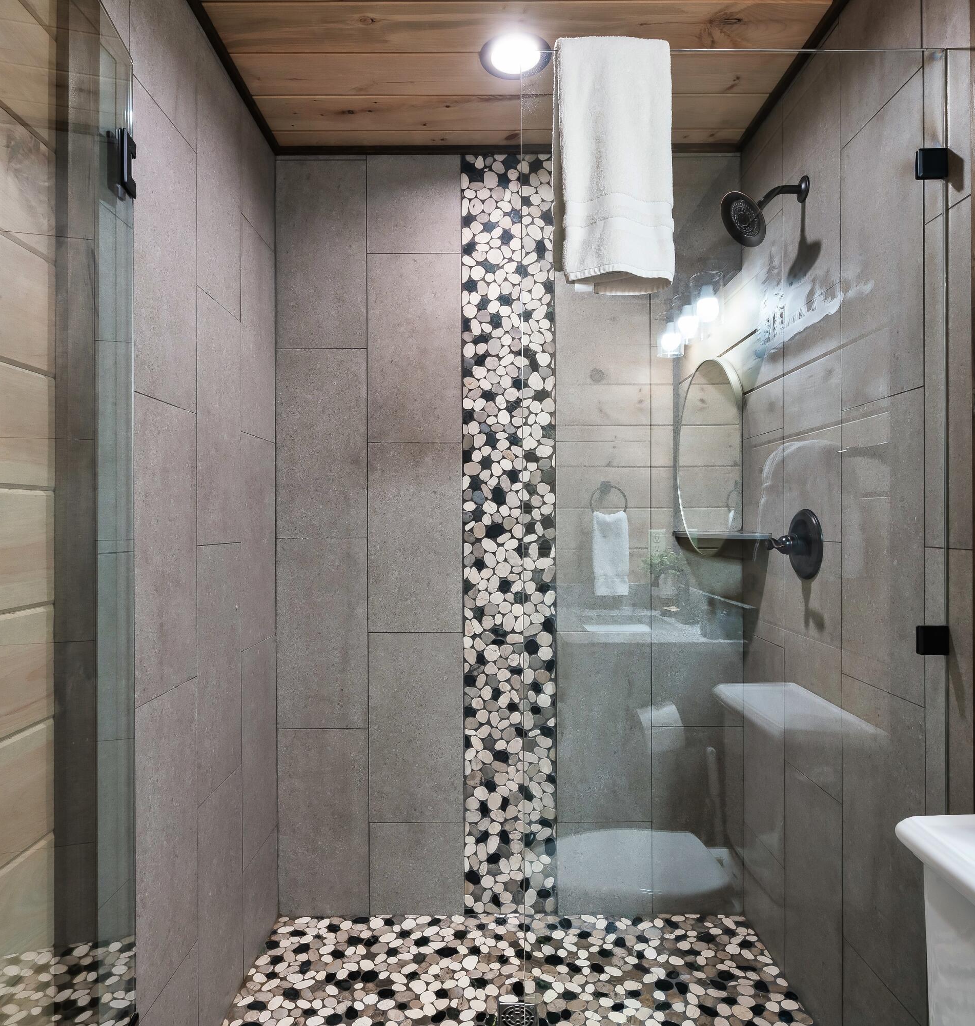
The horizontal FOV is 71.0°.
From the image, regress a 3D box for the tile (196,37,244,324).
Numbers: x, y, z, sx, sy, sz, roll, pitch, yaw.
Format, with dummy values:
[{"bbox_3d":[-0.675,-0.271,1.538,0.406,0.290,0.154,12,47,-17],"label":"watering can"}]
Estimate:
[{"bbox_3d":[-0.689,-0.837,1.755,0.012,0.610,0.296,0,-1,0],"label":"tile"}]

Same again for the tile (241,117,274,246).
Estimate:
[{"bbox_3d":[-0.692,-0.996,2.060,0.012,0.319,0.307,0,-1,0],"label":"tile"}]

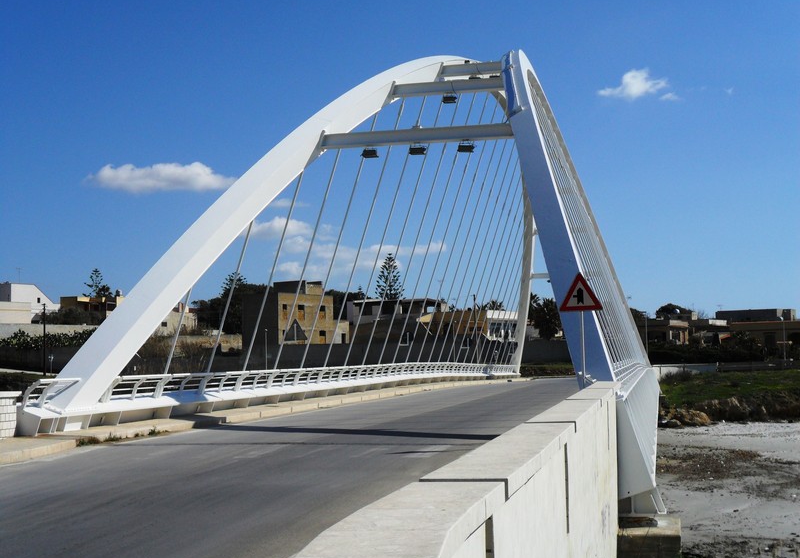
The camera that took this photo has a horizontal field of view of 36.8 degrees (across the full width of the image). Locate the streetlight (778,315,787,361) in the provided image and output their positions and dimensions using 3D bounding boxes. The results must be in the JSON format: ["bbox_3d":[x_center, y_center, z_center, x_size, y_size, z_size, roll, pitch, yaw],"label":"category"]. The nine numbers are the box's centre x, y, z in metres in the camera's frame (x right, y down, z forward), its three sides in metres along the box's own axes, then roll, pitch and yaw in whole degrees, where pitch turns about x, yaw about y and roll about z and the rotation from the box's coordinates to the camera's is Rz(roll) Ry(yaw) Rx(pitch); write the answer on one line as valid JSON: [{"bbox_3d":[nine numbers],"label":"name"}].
[{"bbox_3d":[43.900,7.350,138.000,0.700,6.200,0.250,0,-4,-18],"label":"streetlight"}]

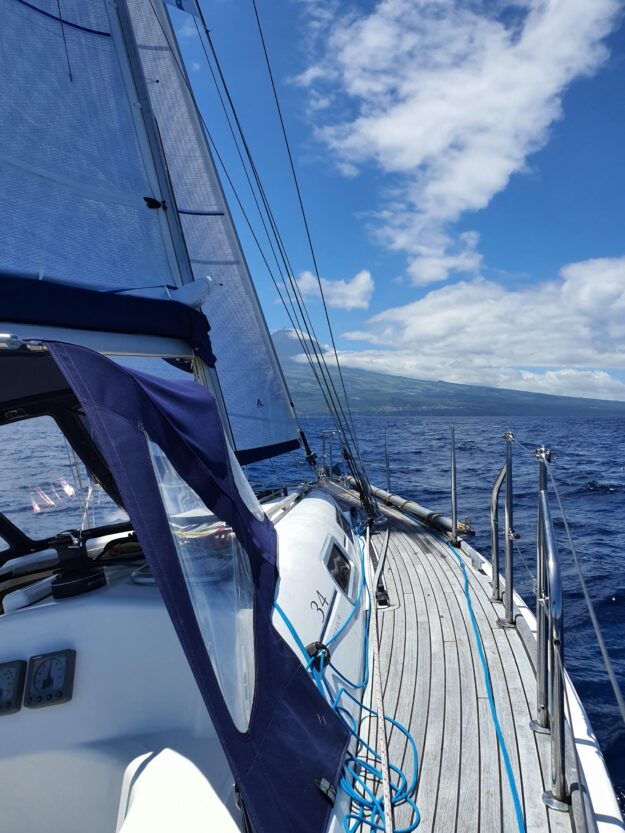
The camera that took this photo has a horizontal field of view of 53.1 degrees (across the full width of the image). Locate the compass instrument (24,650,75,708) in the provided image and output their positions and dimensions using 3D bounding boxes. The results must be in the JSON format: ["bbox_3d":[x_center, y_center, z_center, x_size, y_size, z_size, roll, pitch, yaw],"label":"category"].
[{"bbox_3d":[-0.623,0.624,1.490,0.111,0.115,0.028,-14,-33,9],"label":"compass instrument"}]

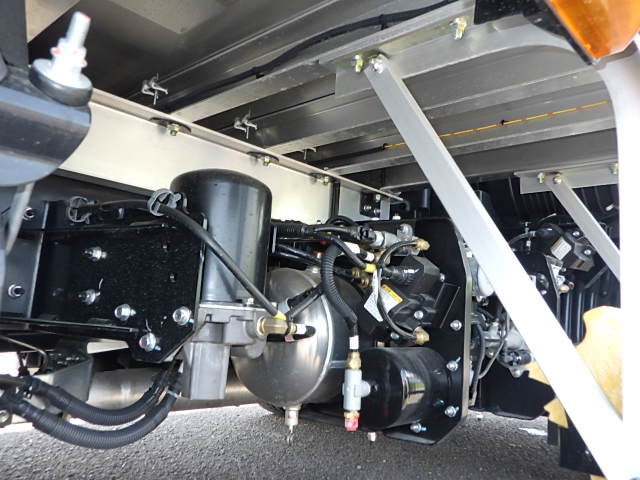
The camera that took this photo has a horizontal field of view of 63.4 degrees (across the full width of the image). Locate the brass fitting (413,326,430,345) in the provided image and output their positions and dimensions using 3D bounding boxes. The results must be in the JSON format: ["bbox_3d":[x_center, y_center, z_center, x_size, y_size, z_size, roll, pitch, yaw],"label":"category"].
[{"bbox_3d":[0.194,0.183,0.990,0.030,0.034,0.032,-4,-11,42],"label":"brass fitting"}]

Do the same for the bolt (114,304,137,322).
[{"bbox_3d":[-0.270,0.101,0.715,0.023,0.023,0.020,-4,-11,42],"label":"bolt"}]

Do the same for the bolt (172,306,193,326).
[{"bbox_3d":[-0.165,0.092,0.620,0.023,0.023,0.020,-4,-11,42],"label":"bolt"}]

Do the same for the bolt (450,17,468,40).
[{"bbox_3d":[0.195,-0.294,0.720,0.019,0.028,0.019,-4,-11,42],"label":"bolt"}]

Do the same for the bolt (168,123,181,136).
[{"bbox_3d":[-0.332,-0.252,1.180,0.025,0.026,0.025,-4,-11,42],"label":"bolt"}]

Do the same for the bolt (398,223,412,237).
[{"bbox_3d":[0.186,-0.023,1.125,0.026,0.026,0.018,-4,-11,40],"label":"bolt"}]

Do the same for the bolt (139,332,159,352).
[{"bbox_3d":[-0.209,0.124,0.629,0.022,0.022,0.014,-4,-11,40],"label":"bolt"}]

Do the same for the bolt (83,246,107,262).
[{"bbox_3d":[-0.347,0.022,0.800,0.023,0.023,0.025,-4,-11,42],"label":"bolt"}]

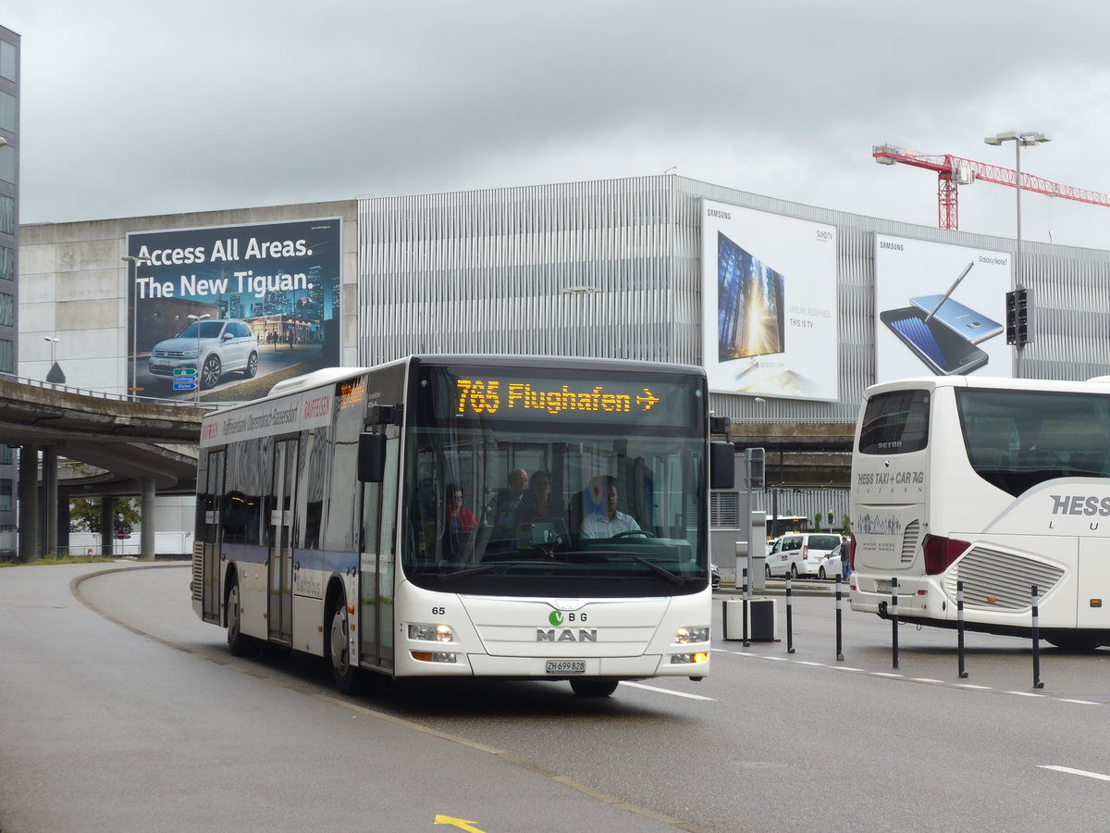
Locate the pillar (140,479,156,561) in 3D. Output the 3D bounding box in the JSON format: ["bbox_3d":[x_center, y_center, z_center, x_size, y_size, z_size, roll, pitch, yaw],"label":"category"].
[{"bbox_3d":[-19.968,5.009,126.000,0.710,4.070,0.710,1,-3,-16],"label":"pillar"}]

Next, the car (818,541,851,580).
[{"bbox_3d":[12.480,6.010,107.000,1.780,1.580,4.200,1,-3,-18],"label":"car"}]

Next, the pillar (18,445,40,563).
[{"bbox_3d":[-22.959,3.826,112.000,0.800,5.100,0.800,1,-3,-16],"label":"pillar"}]

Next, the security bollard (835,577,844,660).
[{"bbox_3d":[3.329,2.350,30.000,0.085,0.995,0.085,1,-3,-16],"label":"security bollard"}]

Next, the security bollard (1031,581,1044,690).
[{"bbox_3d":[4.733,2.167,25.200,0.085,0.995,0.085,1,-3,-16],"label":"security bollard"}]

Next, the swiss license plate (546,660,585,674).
[{"bbox_3d":[0.085,1.884,19.330,0.305,0.088,0.020,2,-3,-16],"label":"swiss license plate"}]

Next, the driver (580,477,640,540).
[{"bbox_3d":[0.475,1.080,20.820,0.550,1.220,0.750,2,-3,-16],"label":"driver"}]

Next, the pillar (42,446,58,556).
[{"bbox_3d":[-23.364,4.044,119.000,0.670,5.100,0.670,1,-3,-16],"label":"pillar"}]

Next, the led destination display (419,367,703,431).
[{"bbox_3d":[0.046,-0.127,19.590,2.150,0.430,0.150,2,-3,-16],"label":"led destination display"}]

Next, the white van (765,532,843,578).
[{"bbox_3d":[11.070,6.230,114.600,1.920,1.950,4.950,1,-3,-18],"label":"white van"}]

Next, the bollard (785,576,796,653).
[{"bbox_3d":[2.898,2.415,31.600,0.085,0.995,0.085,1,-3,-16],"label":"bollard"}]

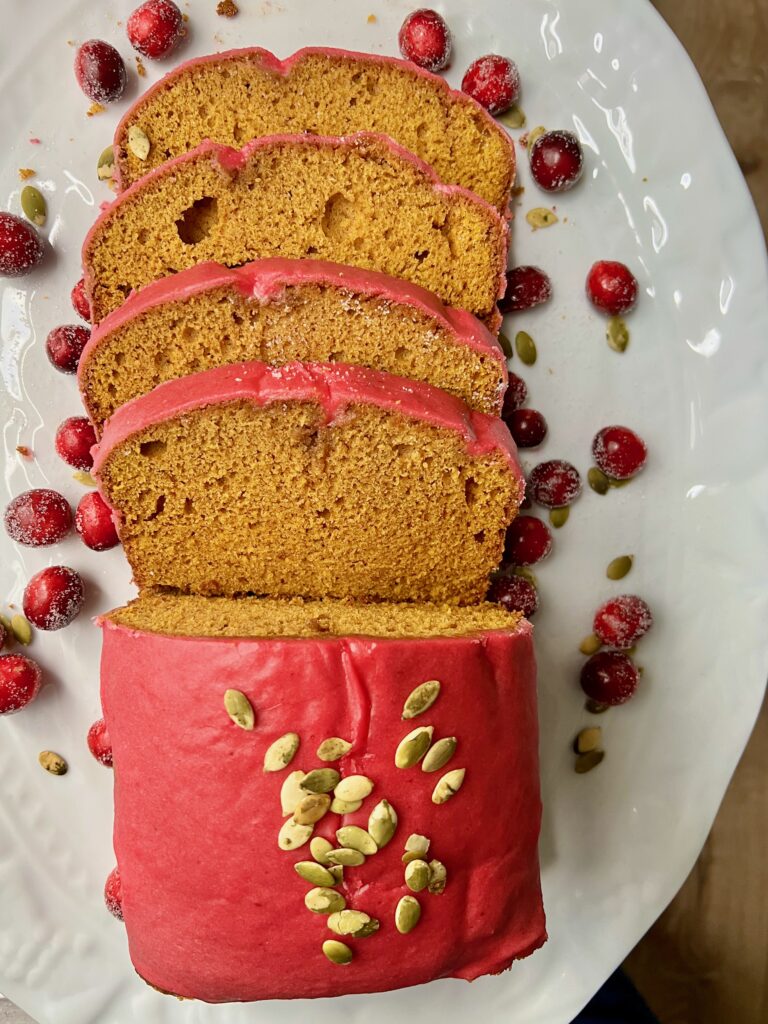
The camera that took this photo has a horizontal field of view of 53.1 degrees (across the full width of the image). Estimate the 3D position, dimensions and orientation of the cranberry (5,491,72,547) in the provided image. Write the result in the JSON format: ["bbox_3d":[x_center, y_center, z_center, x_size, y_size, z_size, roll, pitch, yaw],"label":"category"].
[{"bbox_3d":[-0.114,0.002,0.253,0.022,0.018,0.018,3,94,0],"label":"cranberry"}]

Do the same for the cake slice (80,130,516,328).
[{"bbox_3d":[-0.025,-0.075,0.226,0.117,0.019,0.068,0,124,0],"label":"cake slice"}]

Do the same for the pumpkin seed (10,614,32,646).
[{"bbox_3d":[-0.118,0.038,0.249,0.006,0.003,0.011,-22,91,0],"label":"pumpkin seed"}]

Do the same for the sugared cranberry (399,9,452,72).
[{"bbox_3d":[0.014,-0.163,0.266,0.018,0.018,0.019,0,90,0],"label":"sugared cranberry"}]

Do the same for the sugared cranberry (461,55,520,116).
[{"bbox_3d":[0.034,-0.137,0.246,0.018,0.018,0.019,0,94,0],"label":"sugared cranberry"}]

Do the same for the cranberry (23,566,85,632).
[{"bbox_3d":[-0.104,0.027,0.241,0.019,0.019,0.021,40,90,-1],"label":"cranberry"}]

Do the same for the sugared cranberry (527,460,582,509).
[{"bbox_3d":[0.059,-0.009,0.267,0.018,0.017,0.016,-5,90,0],"label":"sugared cranberry"}]

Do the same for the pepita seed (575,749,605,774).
[{"bbox_3d":[0.073,0.089,0.273,0.012,0.003,0.006,-36,90,0],"label":"pepita seed"}]

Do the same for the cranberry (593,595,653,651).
[{"bbox_3d":[0.083,0.038,0.266,0.020,0.018,0.018,-15,90,0],"label":"cranberry"}]

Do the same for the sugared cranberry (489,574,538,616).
[{"bbox_3d":[0.041,0.027,0.244,0.016,0.015,0.015,0,91,-1],"label":"sugared cranberry"}]

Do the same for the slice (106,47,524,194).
[{"bbox_3d":[-0.022,-0.104,0.248,0.125,0.020,0.077,2,98,0],"label":"slice"}]

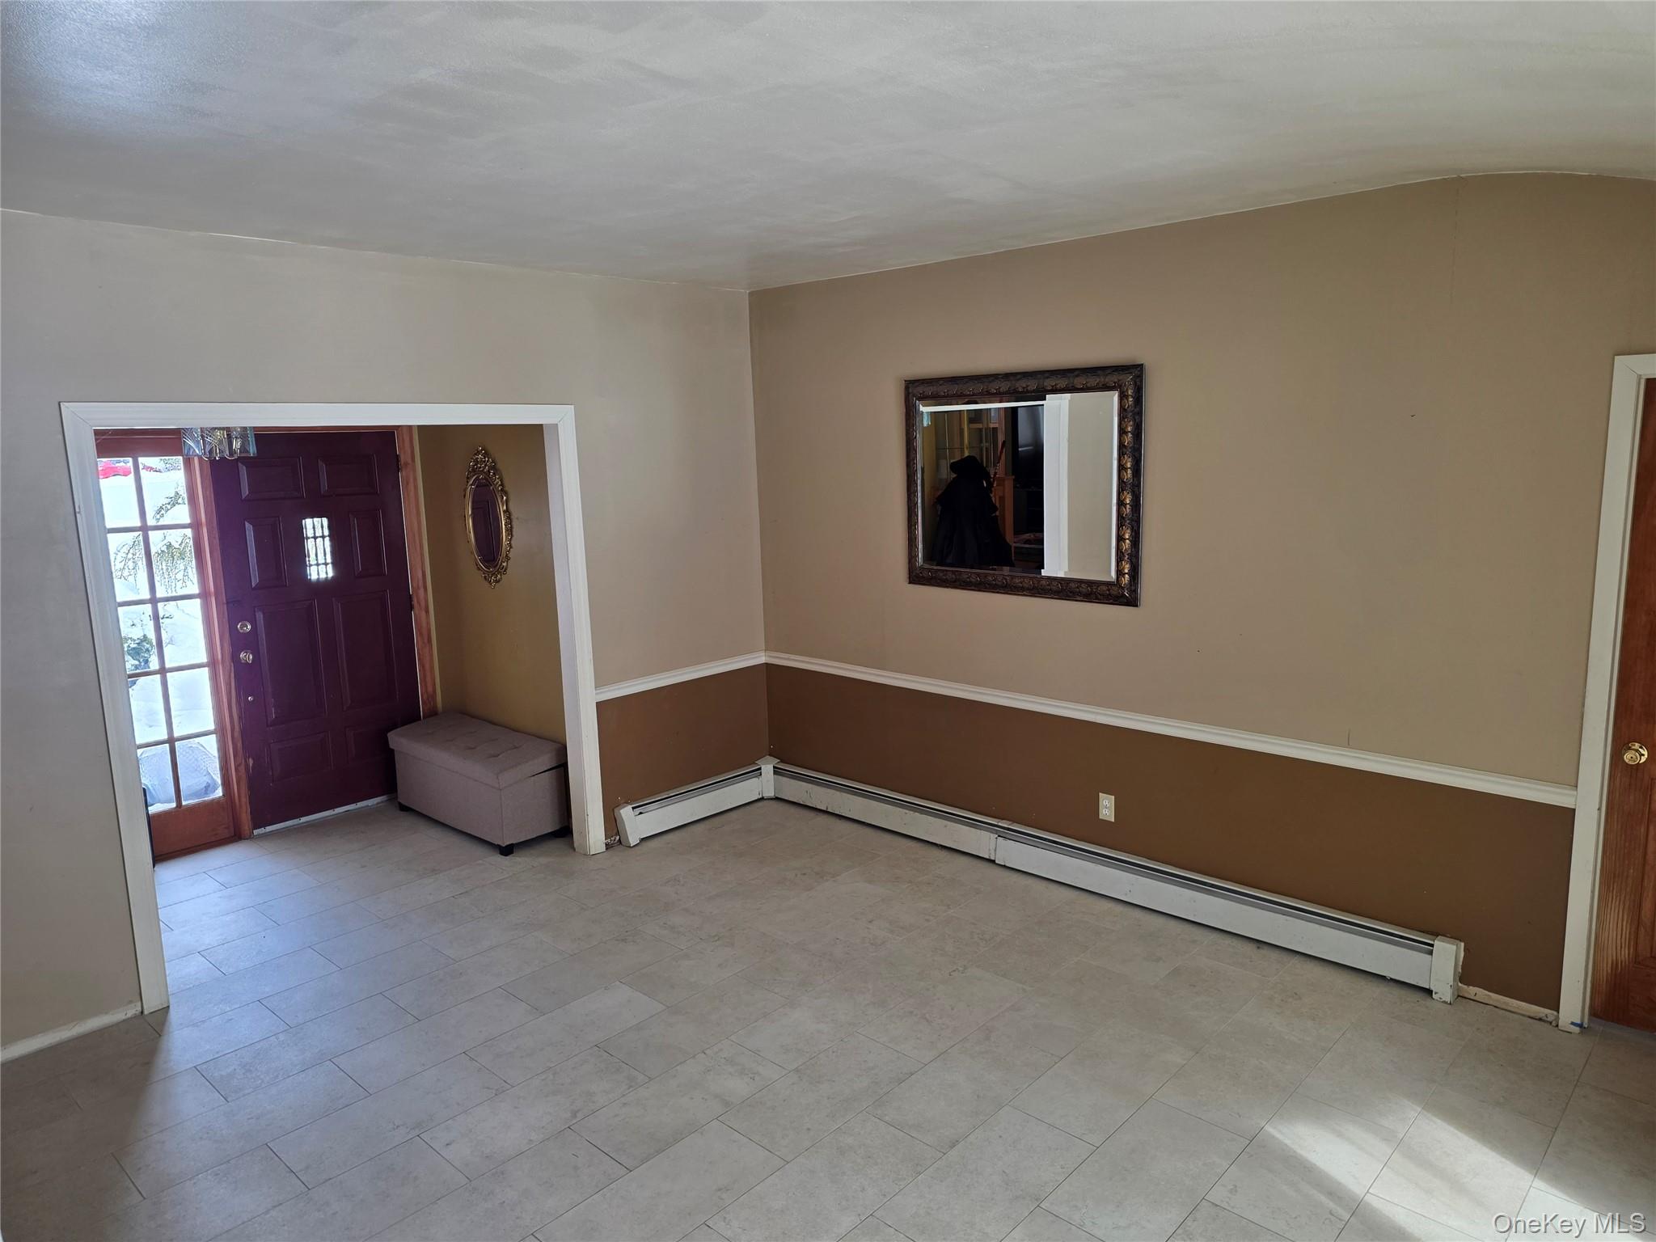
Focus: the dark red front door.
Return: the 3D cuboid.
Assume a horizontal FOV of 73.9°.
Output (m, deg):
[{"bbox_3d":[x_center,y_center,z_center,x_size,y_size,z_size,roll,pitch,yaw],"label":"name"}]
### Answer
[{"bbox_3d":[-2.725,0.016,5.946,0.050,2.025,0.945,7,13,43],"label":"dark red front door"}]

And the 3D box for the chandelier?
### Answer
[{"bbox_3d":[-2.616,-0.888,4.694,0.285,0.380,0.285,7,13,43],"label":"chandelier"}]

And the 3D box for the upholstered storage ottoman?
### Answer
[{"bbox_3d":[-1.845,0.851,5.792,1.110,0.440,0.390,7,13,43],"label":"upholstered storage ottoman"}]

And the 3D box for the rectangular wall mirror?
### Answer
[{"bbox_3d":[0.796,-0.577,4.694,1.165,0.930,0.045,7,13,43],"label":"rectangular wall mirror"}]

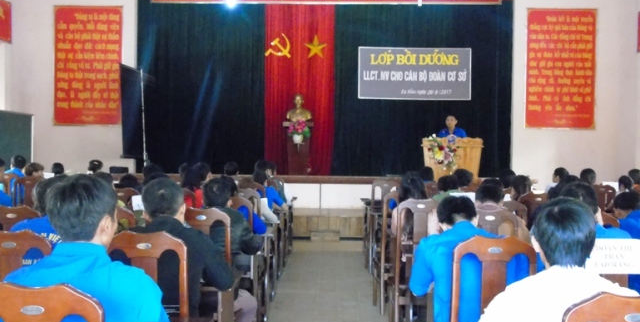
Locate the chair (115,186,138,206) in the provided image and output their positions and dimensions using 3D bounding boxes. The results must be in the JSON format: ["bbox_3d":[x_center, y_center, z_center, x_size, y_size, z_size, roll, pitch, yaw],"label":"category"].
[{"bbox_3d":[-1.845,0.783,6.930,0.430,1.080,0.500,1,1,1],"label":"chair"}]

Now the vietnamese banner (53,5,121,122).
[{"bbox_3d":[-4.299,-1.763,13.750,1.260,2.220,0.040,1,1,1],"label":"vietnamese banner"}]

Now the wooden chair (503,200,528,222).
[{"bbox_3d":[1.287,0.836,5.560,0.430,1.080,0.500,1,1,1],"label":"wooden chair"}]

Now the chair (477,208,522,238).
[{"bbox_3d":[1.035,0.813,4.757,0.420,1.070,0.500,1,1,1],"label":"chair"}]

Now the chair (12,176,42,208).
[{"bbox_3d":[-3.394,0.717,8.835,0.420,1.070,0.500,1,1,1],"label":"chair"}]

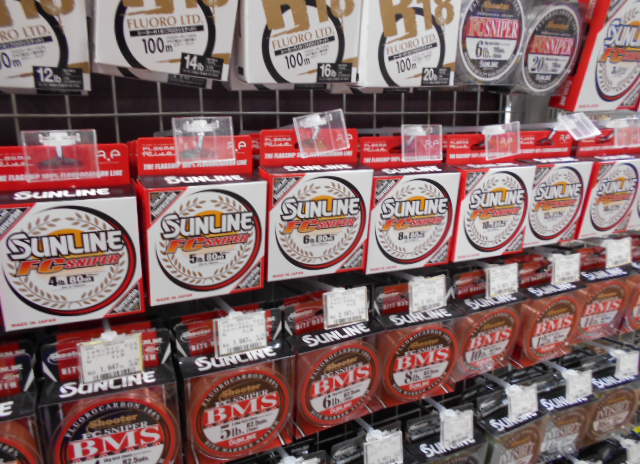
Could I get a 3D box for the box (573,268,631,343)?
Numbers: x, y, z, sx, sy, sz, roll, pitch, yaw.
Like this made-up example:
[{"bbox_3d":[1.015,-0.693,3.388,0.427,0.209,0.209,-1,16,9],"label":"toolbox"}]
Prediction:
[{"bbox_3d":[0.351,0.089,0.625,0.091,0.099,0.036,-6,20,-25],"label":"box"}]

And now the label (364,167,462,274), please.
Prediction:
[{"bbox_3d":[0.080,-0.013,0.454,0.091,0.091,0.033,-5,20,-24],"label":"label"}]

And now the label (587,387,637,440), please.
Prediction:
[{"bbox_3d":[0.400,0.247,0.681,0.086,0.086,0.030,-6,21,-25],"label":"label"}]

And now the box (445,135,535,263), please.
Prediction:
[{"bbox_3d":[0.179,-0.039,0.516,0.095,0.127,0.033,-6,21,-23],"label":"box"}]

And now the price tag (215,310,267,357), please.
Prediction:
[{"bbox_3d":[-0.067,0.087,0.408,0.044,0.035,0.004,-6,15,-22],"label":"price tag"}]

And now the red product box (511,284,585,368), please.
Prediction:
[{"bbox_3d":[0.282,0.115,0.613,0.096,0.091,0.032,-6,16,-25],"label":"red product box"}]

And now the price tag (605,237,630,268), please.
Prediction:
[{"bbox_3d":[0.381,0.026,0.611,0.044,0.035,0.004,-5,5,-19],"label":"price tag"}]

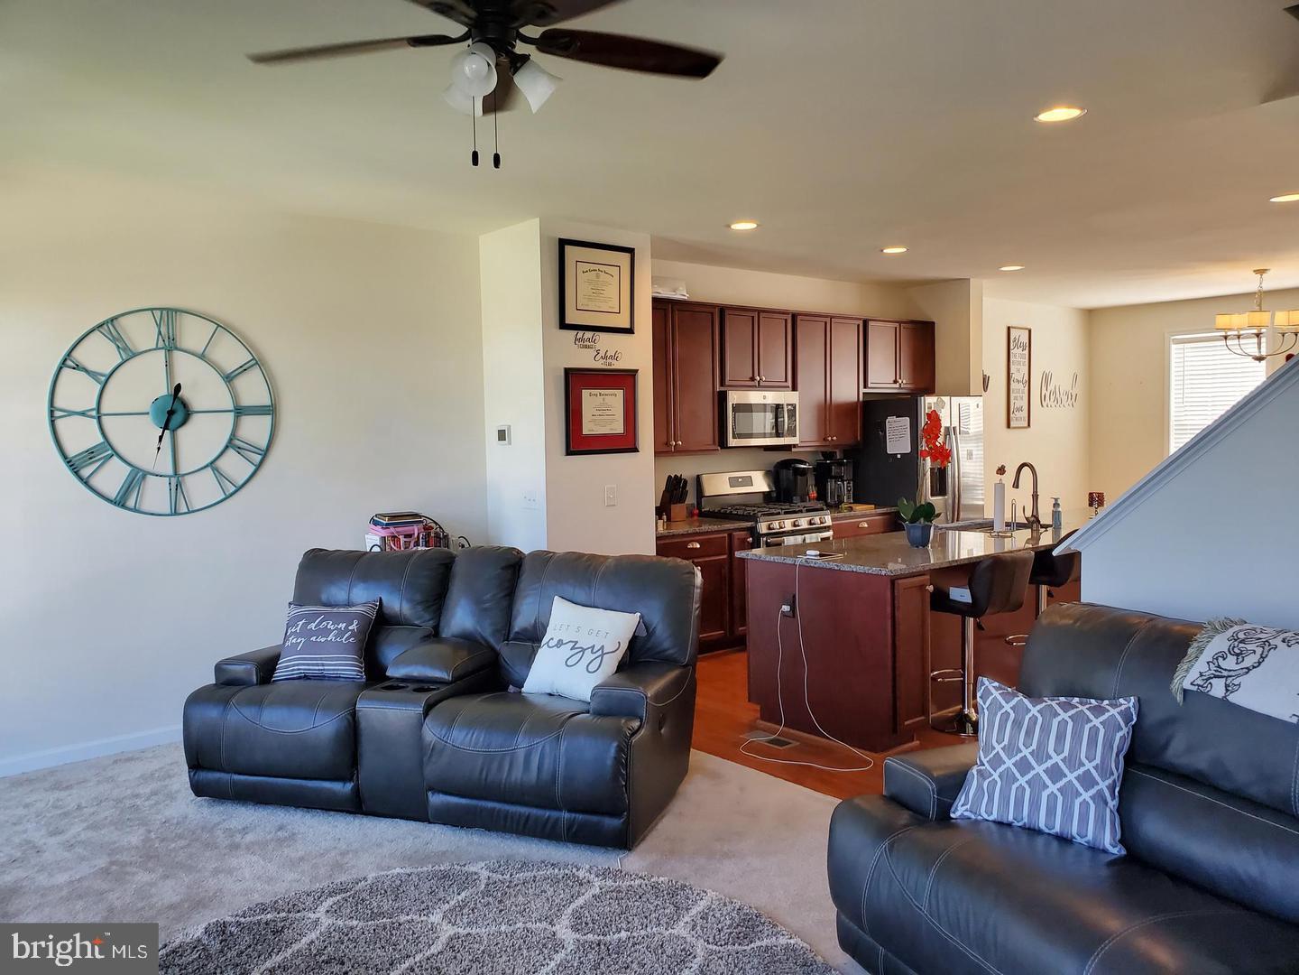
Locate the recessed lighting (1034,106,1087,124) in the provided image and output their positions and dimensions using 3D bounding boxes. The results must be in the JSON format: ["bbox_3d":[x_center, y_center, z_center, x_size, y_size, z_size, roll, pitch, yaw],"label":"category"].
[{"bbox_3d":[1.589,-1.444,3.771,0.190,0.030,0.190,-1,4,0],"label":"recessed lighting"}]

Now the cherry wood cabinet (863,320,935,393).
[{"bbox_3d":[2.039,-1.113,8.452,1.020,0.608,0.330,-4,5,-40],"label":"cherry wood cabinet"}]

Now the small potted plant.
[{"bbox_3d":[1.460,0.178,5.316,0.195,0.270,0.190,-4,5,-40],"label":"small potted plant"}]

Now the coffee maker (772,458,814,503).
[{"bbox_3d":[1.140,-0.013,7.709,0.250,0.370,0.320,-2,4,-15],"label":"coffee maker"}]

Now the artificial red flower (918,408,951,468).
[{"bbox_3d":[1.482,-0.259,5.080,0.165,0.300,0.150,0,4,16],"label":"artificial red flower"}]

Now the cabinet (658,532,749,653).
[{"bbox_3d":[0.185,0.705,6.761,0.875,0.876,0.630,-4,5,-40],"label":"cabinet"}]

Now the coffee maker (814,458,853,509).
[{"bbox_3d":[1.455,-0.025,7.815,0.230,0.370,0.240,-2,4,-15],"label":"coffee maker"}]

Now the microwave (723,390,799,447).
[{"bbox_3d":[0.725,-0.514,7.301,0.756,0.413,0.400,-4,5,-40],"label":"microwave"}]

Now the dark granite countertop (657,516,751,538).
[{"bbox_3d":[0.150,0.267,6.737,0.970,0.036,0.648,-4,5,-40],"label":"dark granite countertop"}]

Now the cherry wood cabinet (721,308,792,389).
[{"bbox_3d":[0.698,-1.021,7.308,0.770,0.590,0.328,-4,5,-40],"label":"cherry wood cabinet"}]

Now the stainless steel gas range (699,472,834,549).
[{"bbox_3d":[0.854,0.502,7.230,0.760,1.195,0.720,-4,5,-40],"label":"stainless steel gas range"}]

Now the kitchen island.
[{"bbox_3d":[2.111,0.723,5.921,3.444,0.914,0.992,-4,5,-40],"label":"kitchen island"}]

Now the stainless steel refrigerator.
[{"bbox_3d":[2.299,0.116,8.323,0.850,1.768,0.820,-4,5,-40],"label":"stainless steel refrigerator"}]

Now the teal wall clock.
[{"bbox_3d":[-2.412,-0.375,4.903,1.057,1.048,0.040,-4,5,-40],"label":"teal wall clock"}]

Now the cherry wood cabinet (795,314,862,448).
[{"bbox_3d":[1.318,-0.836,7.865,0.855,1.040,0.330,-4,5,-40],"label":"cherry wood cabinet"}]

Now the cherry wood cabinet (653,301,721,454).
[{"bbox_3d":[0.069,-0.745,6.792,0.870,1.050,0.328,-4,5,-40],"label":"cherry wood cabinet"}]

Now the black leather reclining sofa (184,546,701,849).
[{"bbox_3d":[-0.867,0.824,4.337,2.020,1.010,0.950,0,4,19],"label":"black leather reclining sofa"}]

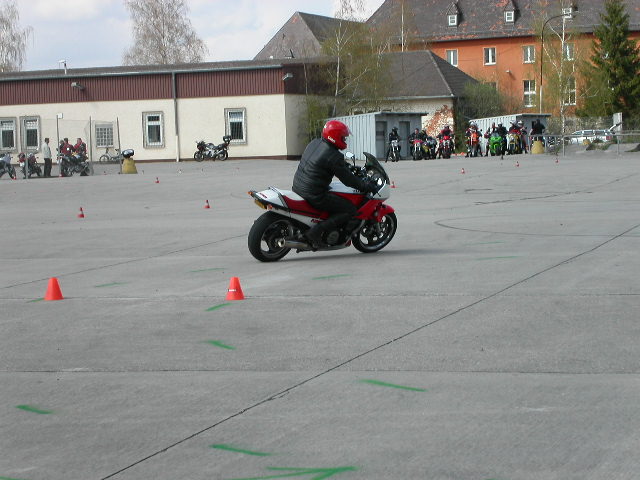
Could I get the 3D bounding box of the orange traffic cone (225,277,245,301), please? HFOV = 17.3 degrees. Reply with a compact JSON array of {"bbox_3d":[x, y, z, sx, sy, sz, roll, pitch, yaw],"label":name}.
[{"bbox_3d":[-0.849,0.483,20.794,0.185,0.228,0.185,-2,3,0],"label":"orange traffic cone"}]

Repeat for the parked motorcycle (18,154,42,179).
[{"bbox_3d":[-13.004,-3.366,94.470,0.700,1.130,2.050,-1,3,23],"label":"parked motorcycle"}]

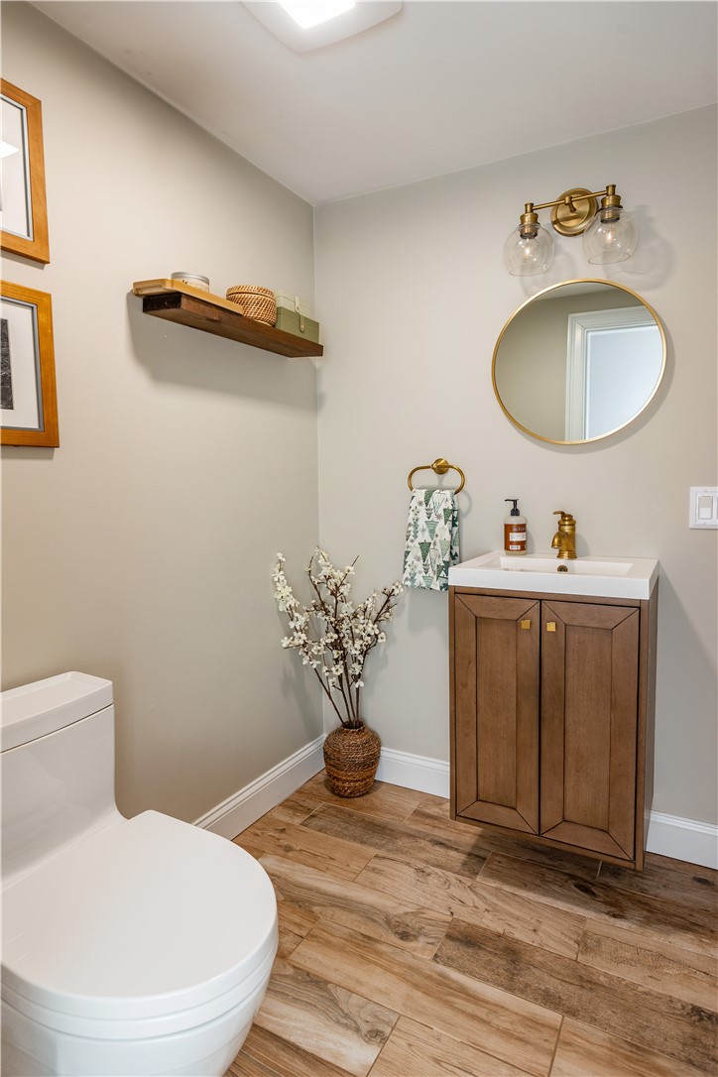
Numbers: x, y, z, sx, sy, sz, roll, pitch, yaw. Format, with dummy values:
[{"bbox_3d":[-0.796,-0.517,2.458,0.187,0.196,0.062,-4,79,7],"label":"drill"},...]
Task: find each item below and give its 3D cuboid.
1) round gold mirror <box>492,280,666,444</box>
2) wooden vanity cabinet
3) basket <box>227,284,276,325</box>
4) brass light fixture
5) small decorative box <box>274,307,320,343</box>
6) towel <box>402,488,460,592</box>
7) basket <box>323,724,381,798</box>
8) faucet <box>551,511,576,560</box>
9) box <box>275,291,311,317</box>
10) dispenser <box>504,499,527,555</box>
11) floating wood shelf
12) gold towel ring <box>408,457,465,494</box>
[{"bbox_3d":[0.668,-0.546,1.671,0.505,0.505,0.030,1,5,31],"label":"round gold mirror"},{"bbox_3d":[0.583,0.464,1.596,0.500,0.684,0.401,1,5,31],"label":"wooden vanity cabinet"},{"bbox_3d":[-0.340,-0.729,1.729,0.152,0.102,0.152,-1,5,0],"label":"basket"},{"bbox_3d":[0.613,-0.927,1.584,0.370,0.270,0.172,1,5,31],"label":"brass light fixture"},{"bbox_3d":[-0.249,-0.726,1.864,0.125,0.074,0.205,1,5,30],"label":"small decorative box"},{"bbox_3d":[0.258,0.003,1.938,0.225,0.375,0.070,1,5,31],"label":"towel"},{"bbox_3d":[-0.024,0.845,2.082,0.222,0.248,0.222,-1,5,0],"label":"basket"},{"bbox_3d":[0.622,-0.009,1.631,0.062,0.152,0.165,1,5,31],"label":"faucet"},{"bbox_3d":[-0.254,-0.789,1.867,0.095,0.060,0.155,1,5,30],"label":"box"},{"bbox_3d":[0.518,-0.035,1.784,0.068,0.186,0.066,0,5,16],"label":"dispenser"},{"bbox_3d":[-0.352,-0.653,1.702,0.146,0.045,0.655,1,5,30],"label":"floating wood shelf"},{"bbox_3d":[0.279,-0.220,1.911,0.220,0.132,0.075,1,5,31],"label":"gold towel ring"}]

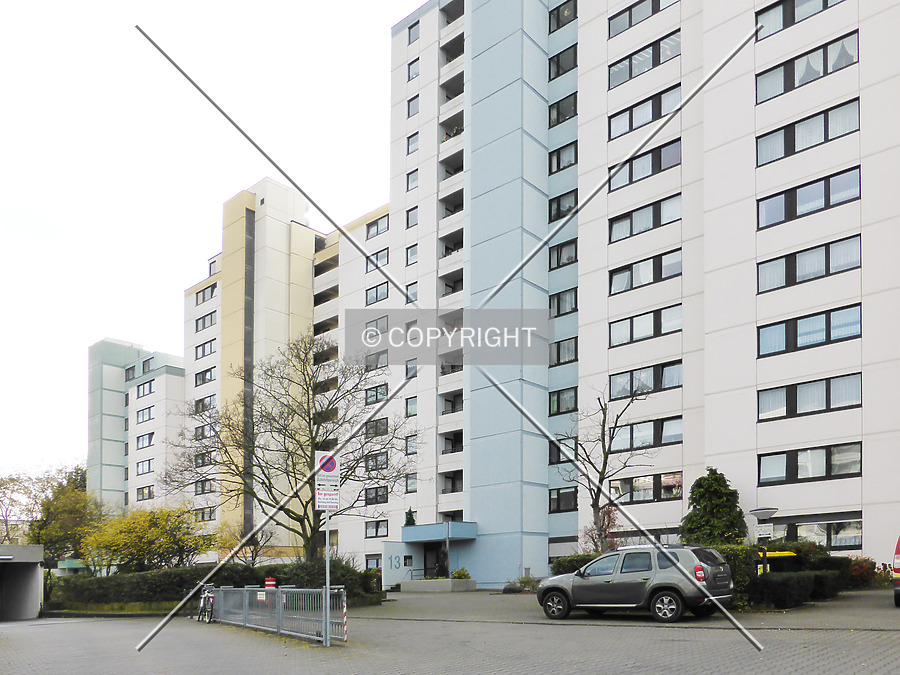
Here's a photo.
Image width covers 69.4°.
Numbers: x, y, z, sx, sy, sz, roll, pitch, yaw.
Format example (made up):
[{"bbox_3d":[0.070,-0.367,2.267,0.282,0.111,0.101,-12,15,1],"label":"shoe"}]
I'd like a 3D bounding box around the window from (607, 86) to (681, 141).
[{"bbox_3d":[10.383,-12.012,34.700,3.800,1.400,0.200,-12,-19,39],"label":"window"}]

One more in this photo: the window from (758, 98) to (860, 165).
[{"bbox_3d":[14.857,-8.438,27.085,3.800,1.310,0.200,-8,-13,40],"label":"window"}]

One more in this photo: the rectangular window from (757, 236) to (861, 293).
[{"bbox_3d":[14.988,-3.064,27.100,3.800,1.370,0.200,-7,-11,37],"label":"rectangular window"}]

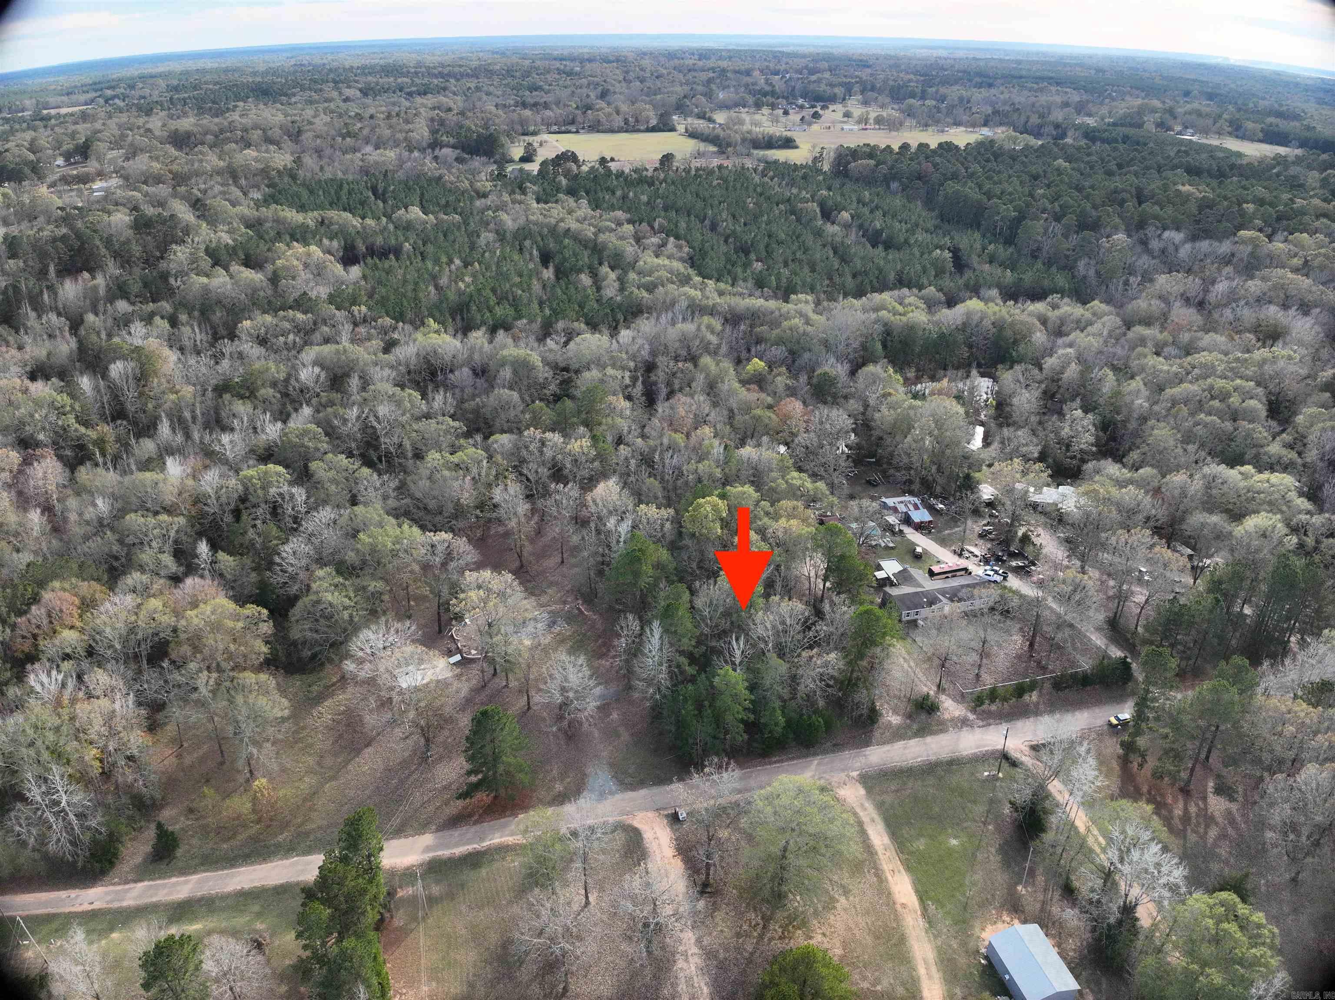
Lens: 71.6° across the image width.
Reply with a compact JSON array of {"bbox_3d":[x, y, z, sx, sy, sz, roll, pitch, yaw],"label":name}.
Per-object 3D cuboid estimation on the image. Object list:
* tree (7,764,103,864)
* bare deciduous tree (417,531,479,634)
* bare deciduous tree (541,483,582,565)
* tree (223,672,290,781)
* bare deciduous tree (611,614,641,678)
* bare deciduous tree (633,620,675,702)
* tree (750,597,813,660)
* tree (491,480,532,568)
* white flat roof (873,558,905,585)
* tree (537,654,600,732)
[{"bbox_3d":[-93.621,49.318,142.498,12.000,18.000,12.000,0,27,0],"label":"tree"},{"bbox_3d":[-46.005,18.551,196.656,12.925,23.800,12.925,0,27,0],"label":"bare deciduous tree"},{"bbox_3d":[-25.545,6.311,222.899,9.400,21.000,9.400,0,27,0],"label":"bare deciduous tree"},{"bbox_3d":[-70.462,39.319,157.579,10.000,22.000,10.000,0,27,0],"label":"tree"},{"bbox_3d":[-8.369,29.368,183.505,6.200,16.000,6.200,0,27,0],"label":"bare deciduous tree"},{"bbox_3d":[-2.325,31.346,175.827,8.200,19.500,8.200,0,27,0],"label":"bare deciduous tree"},{"bbox_3d":[22.147,28.538,181.970,12.800,19.400,12.800,0,27,0],"label":"tree"},{"bbox_3d":[-36.916,6.357,221.911,9.662,22.500,9.662,0,27,0],"label":"tree"},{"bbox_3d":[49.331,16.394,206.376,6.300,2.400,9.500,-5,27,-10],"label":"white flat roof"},{"bbox_3d":[-18.556,35.832,170.380,11.300,16.500,11.300,0,27,0],"label":"tree"}]

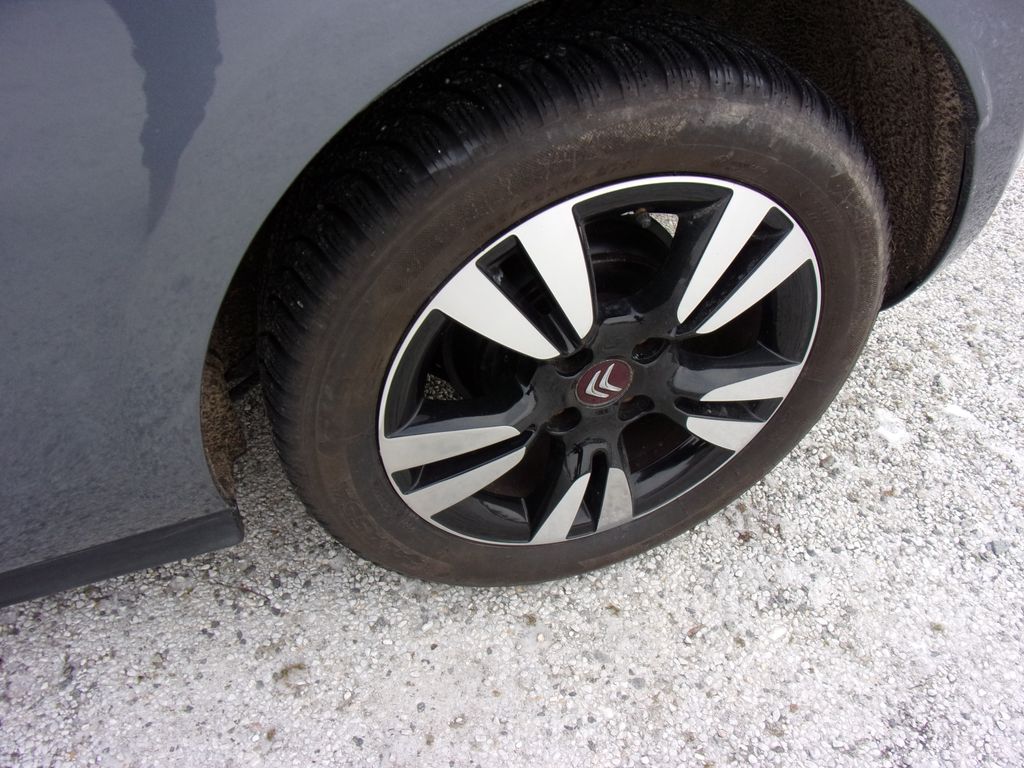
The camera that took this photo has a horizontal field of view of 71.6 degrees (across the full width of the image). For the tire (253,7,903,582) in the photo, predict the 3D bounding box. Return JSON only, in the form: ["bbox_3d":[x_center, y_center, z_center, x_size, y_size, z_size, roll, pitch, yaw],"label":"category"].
[{"bbox_3d":[0.067,-0.046,0.728,0.620,0.615,0.200,-13,44,-13],"label":"tire"}]

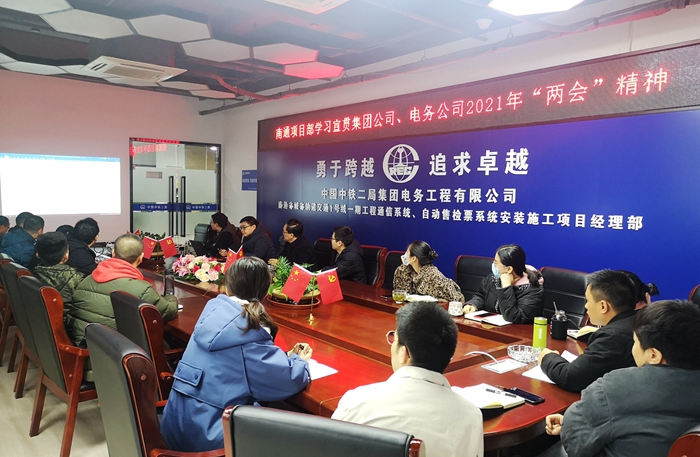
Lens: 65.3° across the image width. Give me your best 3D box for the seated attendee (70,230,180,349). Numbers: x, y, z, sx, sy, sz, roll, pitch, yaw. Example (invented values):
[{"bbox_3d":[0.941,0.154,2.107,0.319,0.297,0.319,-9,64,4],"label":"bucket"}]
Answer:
[{"bbox_3d":[-1.438,0.687,3.468,0.620,1.290,0.800,3,4,30],"label":"seated attendee"}]

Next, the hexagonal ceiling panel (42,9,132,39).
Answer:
[{"bbox_3d":[-2.366,-1.877,4.970,0.800,0.060,0.710,-2,5,-40],"label":"hexagonal ceiling panel"}]

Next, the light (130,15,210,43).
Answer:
[{"bbox_3d":[-1.491,-1.704,4.600,0.730,0.060,0.690,-2,5,-41],"label":"light"}]

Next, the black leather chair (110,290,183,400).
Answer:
[{"bbox_3d":[-0.926,0.843,2.956,0.640,1.060,0.600,-2,5,-41],"label":"black leather chair"}]

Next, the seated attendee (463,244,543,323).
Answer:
[{"bbox_3d":[1.245,0.753,4.151,0.720,1.280,0.580,0,4,-24],"label":"seated attendee"}]

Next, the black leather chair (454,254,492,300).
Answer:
[{"bbox_3d":[0.980,0.808,5.027,0.610,1.050,0.660,5,5,42],"label":"black leather chair"}]

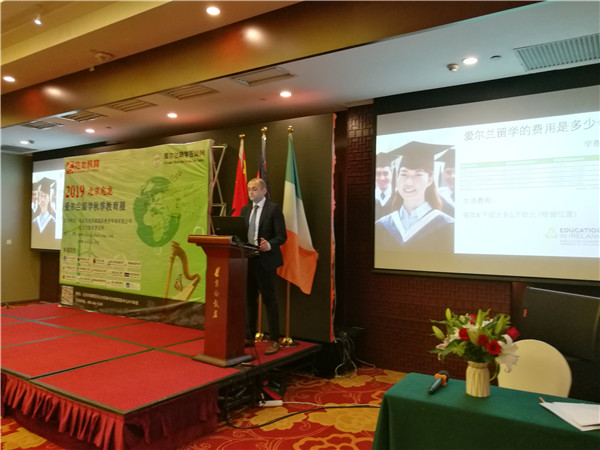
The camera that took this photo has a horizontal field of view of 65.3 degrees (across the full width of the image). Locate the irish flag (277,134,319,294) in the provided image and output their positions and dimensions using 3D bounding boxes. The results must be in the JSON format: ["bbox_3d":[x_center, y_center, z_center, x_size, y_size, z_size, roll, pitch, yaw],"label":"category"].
[{"bbox_3d":[-0.024,-0.138,5.084,0.540,1.750,0.280,0,-2,33],"label":"irish flag"}]

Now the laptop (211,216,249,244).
[{"bbox_3d":[-0.610,0.084,4.538,0.390,0.280,0.300,0,-10,27],"label":"laptop"}]

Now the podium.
[{"bbox_3d":[-0.731,0.691,4.502,0.560,1.160,0.480,0,-2,33],"label":"podium"}]

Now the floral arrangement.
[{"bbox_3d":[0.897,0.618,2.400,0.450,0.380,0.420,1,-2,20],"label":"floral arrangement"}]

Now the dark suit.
[{"bbox_3d":[-0.390,0.468,4.856,0.520,1.490,0.360,0,-2,33],"label":"dark suit"}]

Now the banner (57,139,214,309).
[{"bbox_3d":[-2.431,0.116,6.629,3.220,2.360,0.100,0,-2,33],"label":"banner"}]

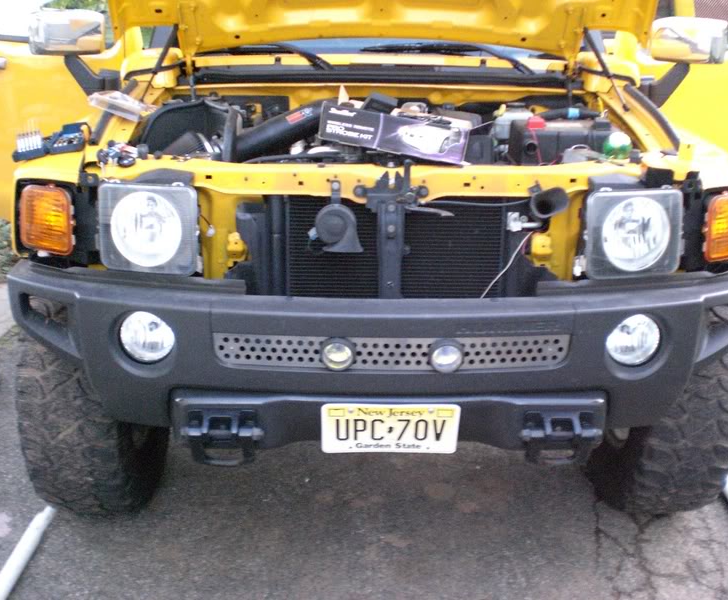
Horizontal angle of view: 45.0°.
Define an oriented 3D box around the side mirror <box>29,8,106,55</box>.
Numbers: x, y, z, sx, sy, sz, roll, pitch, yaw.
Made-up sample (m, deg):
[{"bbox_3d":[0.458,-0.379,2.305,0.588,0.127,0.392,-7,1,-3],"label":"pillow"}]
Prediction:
[{"bbox_3d":[-0.975,-0.877,2.878,0.125,0.158,0.200,14,21,36],"label":"side mirror"}]

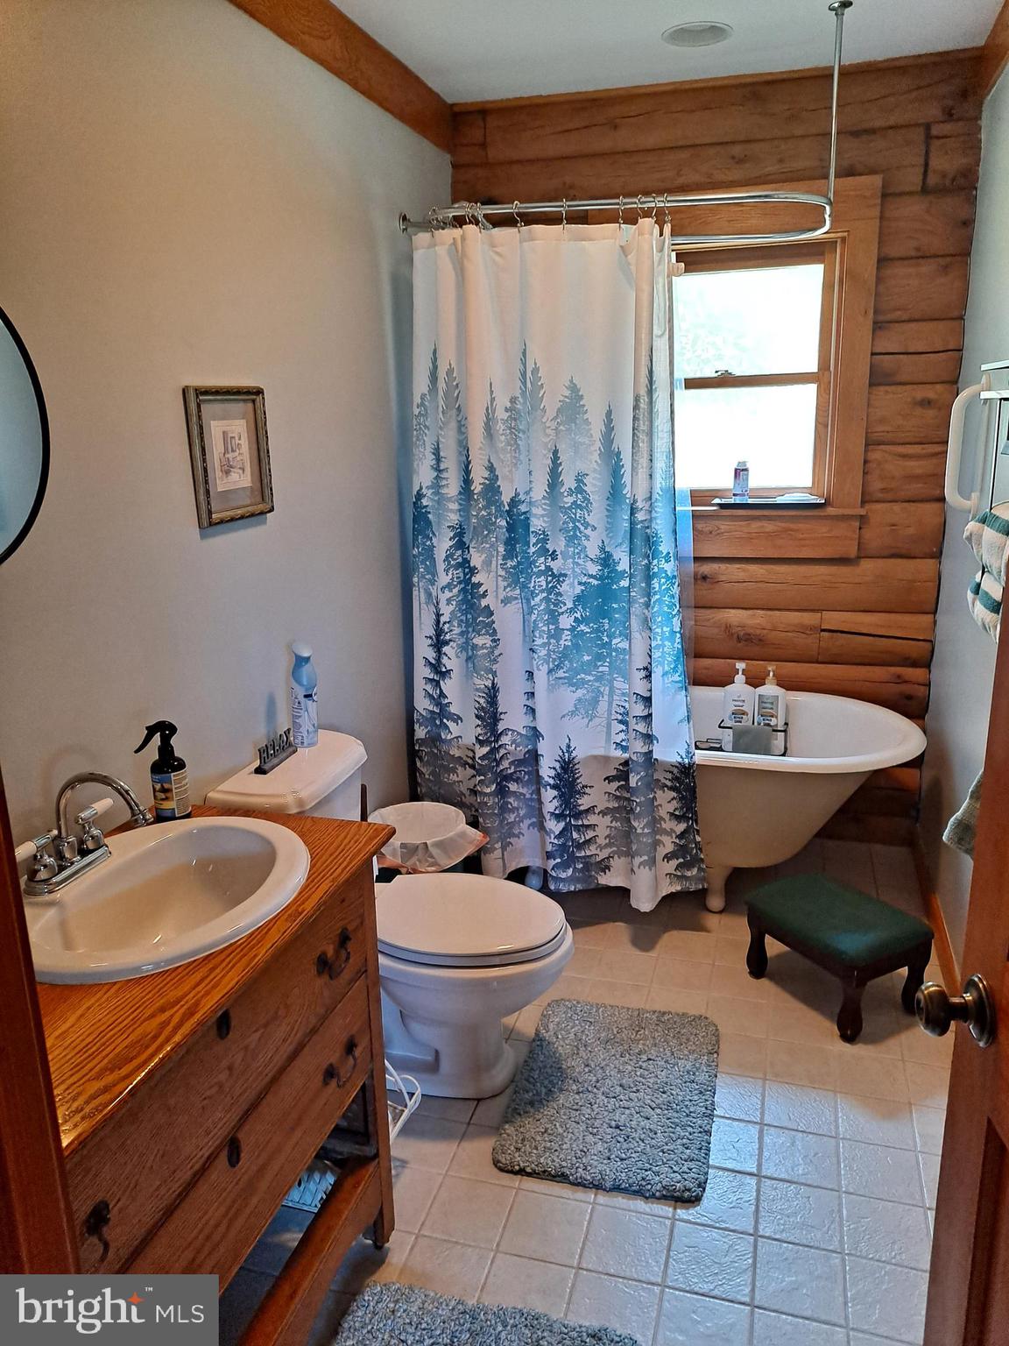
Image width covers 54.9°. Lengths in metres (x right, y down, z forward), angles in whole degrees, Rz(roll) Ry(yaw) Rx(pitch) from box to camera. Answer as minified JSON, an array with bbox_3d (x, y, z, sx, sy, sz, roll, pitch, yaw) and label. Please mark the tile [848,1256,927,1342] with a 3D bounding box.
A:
[{"bbox_3d":[0.669,1.080,1.668,0.150,0.010,0.150,3,15,16],"label":"tile"}]

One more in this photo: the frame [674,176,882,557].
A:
[{"bbox_3d":[0.721,-0.955,3.188,0.886,1.137,0.100,3,15,16],"label":"frame"}]

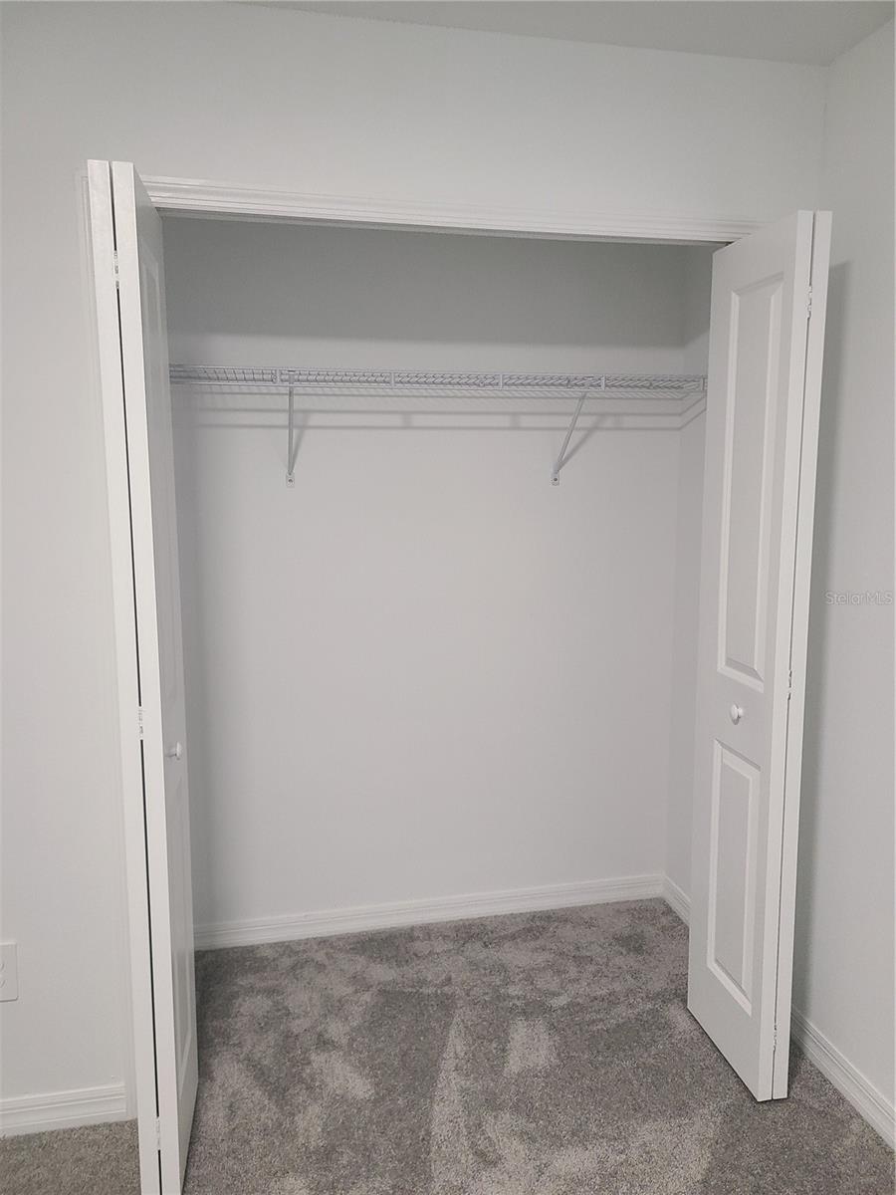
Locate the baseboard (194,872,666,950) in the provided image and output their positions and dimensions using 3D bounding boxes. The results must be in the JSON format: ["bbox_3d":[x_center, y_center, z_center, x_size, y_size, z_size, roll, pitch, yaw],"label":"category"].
[{"bbox_3d":[-0.079,1.046,2.994,1.746,0.088,0.015,-2,8,-12],"label":"baseboard"}]

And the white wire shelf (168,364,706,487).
[{"bbox_3d":[-0.051,-0.487,2.639,1.746,0.318,0.308,-2,8,-12],"label":"white wire shelf"}]

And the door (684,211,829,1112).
[{"bbox_3d":[0.730,0.171,2.179,0.085,2.007,0.377,-2,8,-10],"label":"door"}]

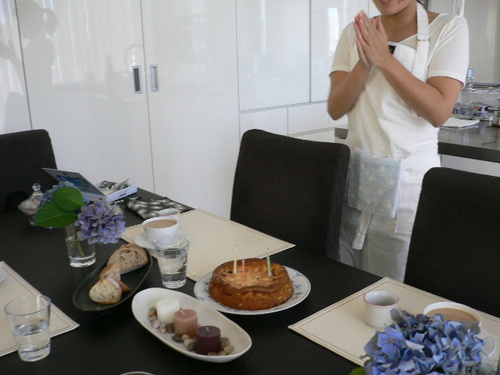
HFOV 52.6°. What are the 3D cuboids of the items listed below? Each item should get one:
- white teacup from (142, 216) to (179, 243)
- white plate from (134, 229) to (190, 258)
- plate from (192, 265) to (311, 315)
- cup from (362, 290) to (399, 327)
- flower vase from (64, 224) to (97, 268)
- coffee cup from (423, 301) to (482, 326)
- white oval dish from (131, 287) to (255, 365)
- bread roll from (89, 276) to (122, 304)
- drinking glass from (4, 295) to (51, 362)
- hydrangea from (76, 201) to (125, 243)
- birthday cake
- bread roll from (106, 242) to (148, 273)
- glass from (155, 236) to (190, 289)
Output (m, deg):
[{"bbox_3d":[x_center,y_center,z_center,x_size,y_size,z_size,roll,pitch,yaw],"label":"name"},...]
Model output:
[{"bbox_3d":[-0.247,0.127,1.404,0.100,0.062,0.100,-1,15,0],"label":"white teacup"},{"bbox_3d":[-0.244,0.154,1.415,0.155,0.022,0.155,-1,15,0],"label":"white plate"},{"bbox_3d":[0.006,0.227,1.110,0.255,0.025,0.255,-1,15,0],"label":"plate"},{"bbox_3d":[0.258,0.239,0.993,0.067,0.048,0.067,-1,15,0],"label":"cup"},{"bbox_3d":[-0.433,0.144,1.299,0.067,0.108,0.067,-1,15,0],"label":"flower vase"},{"bbox_3d":[0.356,0.253,0.892,0.106,0.060,0.102,-1,15,0],"label":"coffee cup"},{"bbox_3d":[-0.118,0.265,0.941,0.131,0.043,0.322,-14,19,-40],"label":"white oval dish"},{"bbox_3d":[-0.305,0.218,1.079,0.069,0.047,0.042,0,15,6],"label":"bread roll"},{"bbox_3d":[-0.390,0.254,0.903,0.076,0.096,0.076,-1,15,0],"label":"drinking glass"},{"bbox_3d":[-0.377,0.088,1.265,0.125,0.112,0.118,-1,15,0],"label":"hydrangea"},{"bbox_3d":[0.004,0.205,1.110,0.187,0.047,0.187,-1,15,0],"label":"birthday cake"},{"bbox_3d":[-0.299,0.169,1.232,0.100,0.060,0.045,-11,18,-33],"label":"bread roll"},{"bbox_3d":[-0.178,0.178,1.172,0.077,0.098,0.077,-1,15,0],"label":"glass"}]

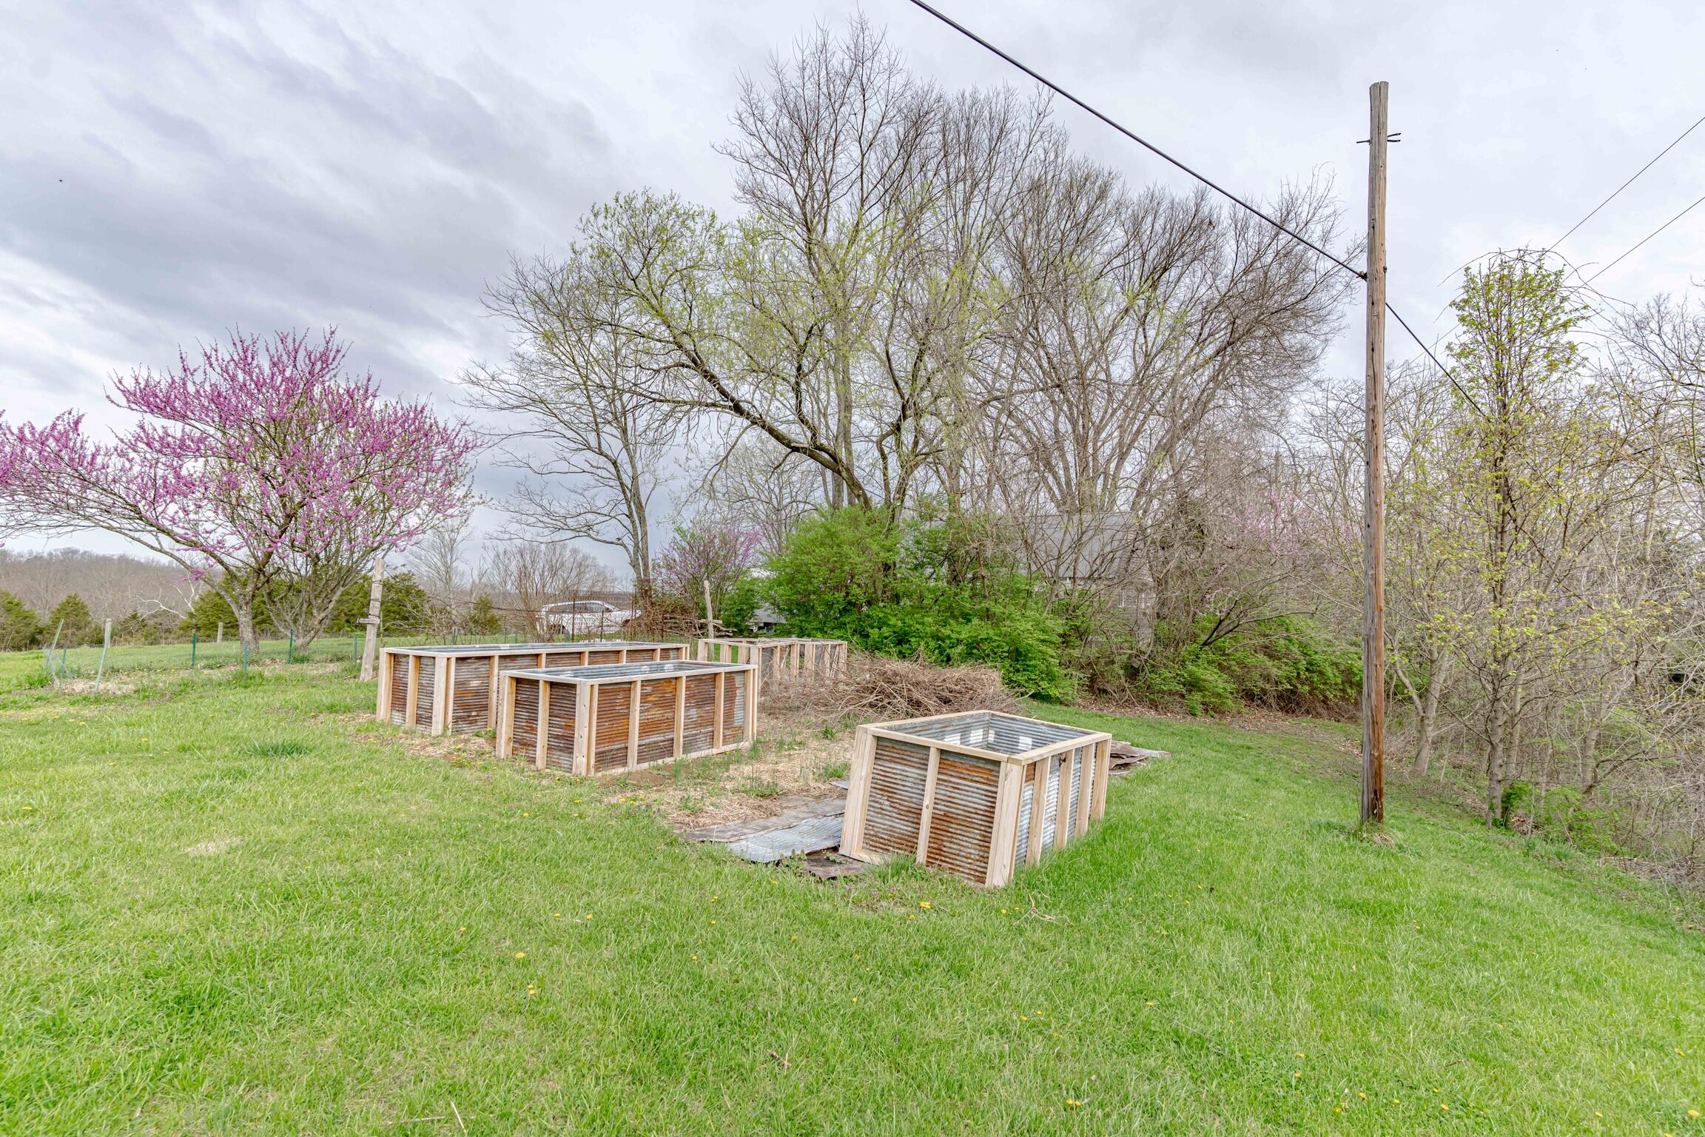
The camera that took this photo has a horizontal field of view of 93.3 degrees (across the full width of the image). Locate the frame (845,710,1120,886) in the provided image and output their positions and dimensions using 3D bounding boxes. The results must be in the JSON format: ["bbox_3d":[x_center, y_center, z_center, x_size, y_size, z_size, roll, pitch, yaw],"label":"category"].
[{"bbox_3d":[1.048,1.580,5.888,1.100,0.790,2.440,5,-4,30],"label":"frame"}]

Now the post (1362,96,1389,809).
[{"bbox_3d":[5.470,-1.190,8.400,0.240,7.750,0.240,0,0,33],"label":"post"}]

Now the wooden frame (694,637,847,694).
[{"bbox_3d":[-1.260,1.630,13.700,1.120,0.780,3.050,1,-3,26],"label":"wooden frame"}]

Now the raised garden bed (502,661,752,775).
[{"bbox_3d":[-2.096,1.390,7.989,1.100,0.780,2.440,1,-3,28],"label":"raised garden bed"}]

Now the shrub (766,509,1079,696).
[{"bbox_3d":[1.400,0.580,16.900,6.200,3.800,4.200,0,0,5],"label":"shrub"}]

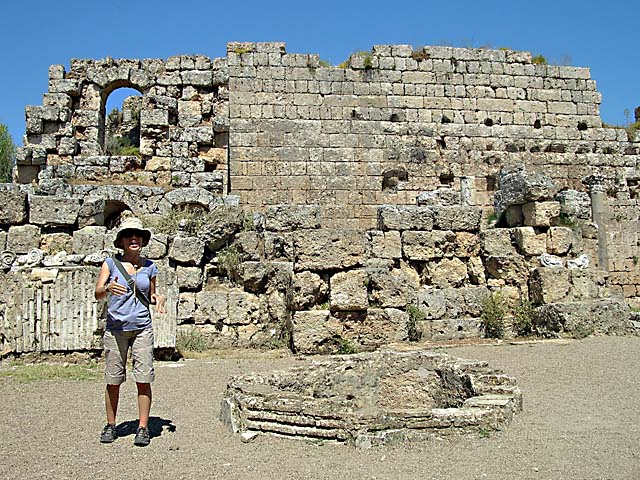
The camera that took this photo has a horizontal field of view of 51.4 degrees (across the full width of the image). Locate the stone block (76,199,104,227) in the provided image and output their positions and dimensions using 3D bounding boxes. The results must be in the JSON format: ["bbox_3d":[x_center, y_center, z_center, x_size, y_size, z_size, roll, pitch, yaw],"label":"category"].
[{"bbox_3d":[-3.174,-0.357,9.295,0.351,0.396,0.400,-1,1,-13],"label":"stone block"}]

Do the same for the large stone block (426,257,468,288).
[{"bbox_3d":[1.842,0.473,9.690,0.629,0.458,0.480,0,0,-8],"label":"large stone block"}]

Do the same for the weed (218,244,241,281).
[{"bbox_3d":[-1.169,0.291,8.600,0.280,0.430,0.250,0,2,-10],"label":"weed"}]

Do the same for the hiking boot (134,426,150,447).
[{"bbox_3d":[-1.331,1.468,4.990,0.100,0.105,0.255,0,2,-9],"label":"hiking boot"}]

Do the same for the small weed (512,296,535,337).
[{"bbox_3d":[2.979,1.130,9.750,0.280,0.550,0.270,0,1,-11],"label":"small weed"}]

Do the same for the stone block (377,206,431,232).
[{"bbox_3d":[1.187,-0.309,9.350,0.730,0.360,0.450,0,2,-10],"label":"stone block"}]

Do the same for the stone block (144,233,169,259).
[{"bbox_3d":[-2.095,0.082,8.400,0.350,0.310,0.380,0,2,-10],"label":"stone block"}]

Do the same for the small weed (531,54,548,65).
[{"bbox_3d":[5.428,-4.464,16.460,0.444,0.247,0.320,0,0,-8],"label":"small weed"}]

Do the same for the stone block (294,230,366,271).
[{"bbox_3d":[0.103,0.137,9.137,0.970,0.528,0.550,0,0,-9],"label":"stone block"}]

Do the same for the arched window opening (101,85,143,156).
[{"bbox_3d":[-3.400,-2.046,11.493,0.671,1.277,0.600,-1,1,-13],"label":"arched window opening"}]

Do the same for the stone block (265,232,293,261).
[{"bbox_3d":[-0.566,0.091,9.300,0.413,0.385,0.400,0,0,-8],"label":"stone block"}]

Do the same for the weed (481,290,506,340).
[{"bbox_3d":[2.534,1.088,9.720,0.378,0.697,0.340,0,0,-8],"label":"weed"}]

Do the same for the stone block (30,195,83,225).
[{"bbox_3d":[-3.766,-0.418,9.440,0.724,0.446,0.480,0,0,-8],"label":"stone block"}]

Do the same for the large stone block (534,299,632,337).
[{"bbox_3d":[4.008,1.191,10.200,1.240,0.464,0.650,0,1,-11],"label":"large stone block"}]

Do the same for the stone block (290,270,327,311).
[{"bbox_3d":[-0.171,0.658,8.820,0.475,0.504,0.450,-1,1,-13],"label":"stone block"}]

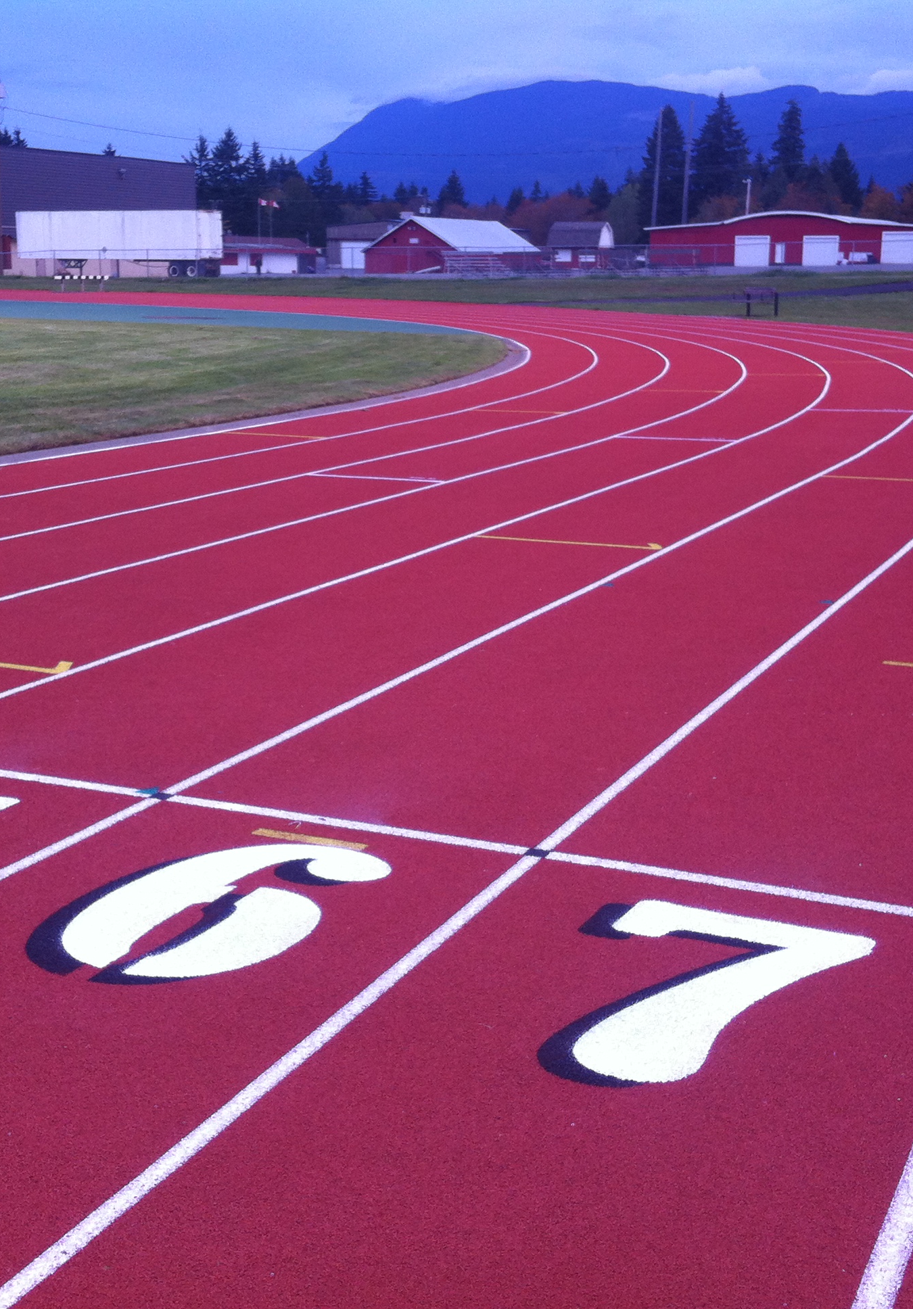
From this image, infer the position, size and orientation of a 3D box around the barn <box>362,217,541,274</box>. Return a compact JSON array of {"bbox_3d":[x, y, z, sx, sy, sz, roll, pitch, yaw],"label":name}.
[{"bbox_3d":[-0.179,-39.336,170.706,9.735,5.077,20.000,5,13,23],"label":"barn"}]

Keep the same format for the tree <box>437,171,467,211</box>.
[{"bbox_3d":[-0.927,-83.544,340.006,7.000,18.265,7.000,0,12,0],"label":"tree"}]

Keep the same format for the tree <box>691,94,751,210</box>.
[{"bbox_3d":[33.506,-60.736,227.267,8.200,21.253,8.200,0,12,0],"label":"tree"}]

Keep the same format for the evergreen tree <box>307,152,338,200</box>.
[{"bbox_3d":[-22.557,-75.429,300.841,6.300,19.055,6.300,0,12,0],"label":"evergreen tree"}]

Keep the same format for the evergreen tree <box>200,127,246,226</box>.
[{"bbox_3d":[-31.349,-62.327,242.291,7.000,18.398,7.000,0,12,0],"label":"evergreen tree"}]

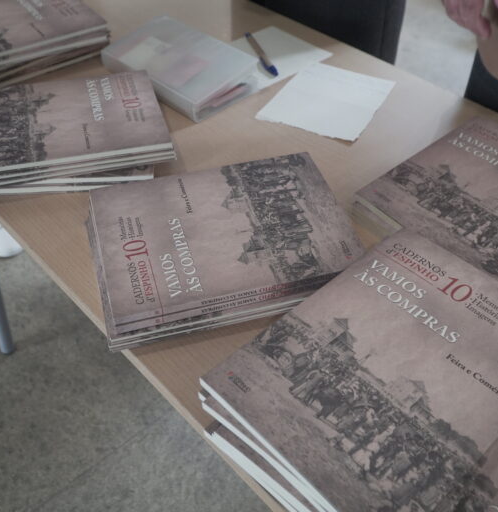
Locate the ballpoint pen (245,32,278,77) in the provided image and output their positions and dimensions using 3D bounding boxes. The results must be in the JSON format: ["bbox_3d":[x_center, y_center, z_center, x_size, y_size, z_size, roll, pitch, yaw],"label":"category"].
[{"bbox_3d":[0.021,-0.343,0.976,0.012,0.012,0.150,-13,47,-13],"label":"ballpoint pen"}]

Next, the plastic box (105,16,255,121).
[{"bbox_3d":[-0.111,-0.307,0.924,0.225,0.031,0.150,32,53,26],"label":"plastic box"}]

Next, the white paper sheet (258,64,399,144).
[{"bbox_3d":[0.127,-0.243,0.887,0.145,0.002,0.199,23,50,20],"label":"white paper sheet"}]

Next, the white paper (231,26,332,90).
[{"bbox_3d":[0.021,-0.335,0.975,0.201,0.002,0.144,-34,55,-29],"label":"white paper"}]

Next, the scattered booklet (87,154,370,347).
[{"bbox_3d":[-0.025,-0.022,0.633,0.268,0.029,0.197,-12,47,-13],"label":"scattered booklet"}]

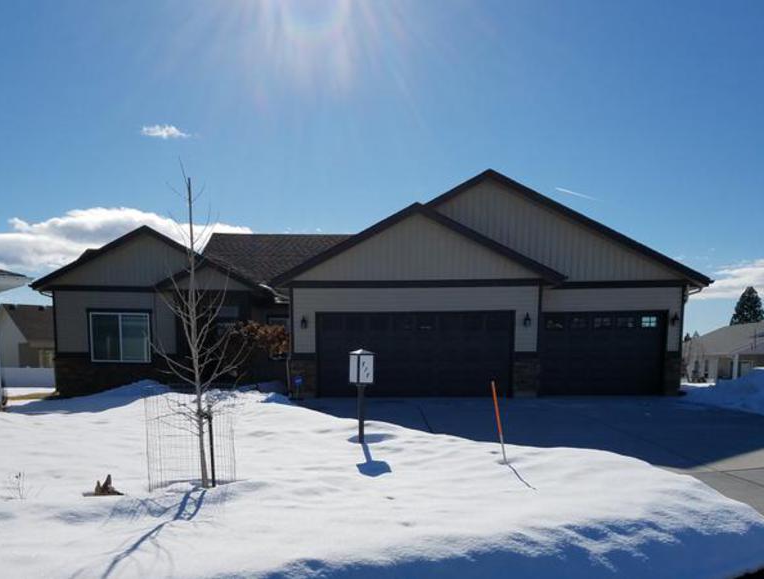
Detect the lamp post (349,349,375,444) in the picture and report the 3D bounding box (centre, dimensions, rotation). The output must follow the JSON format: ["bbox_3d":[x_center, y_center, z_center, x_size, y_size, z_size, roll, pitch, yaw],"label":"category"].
[{"bbox_3d":[-0.250,1.330,7.100,0.250,1.200,0.250,3,-6,-30],"label":"lamp post"}]

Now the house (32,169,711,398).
[{"bbox_3d":[-0.400,0.340,20.500,17.600,5.800,12.500,0,-5,0],"label":"house"}]

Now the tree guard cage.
[{"bbox_3d":[-1.710,1.340,5.200,0.800,0.920,0.800,0,-5,0],"label":"tree guard cage"}]

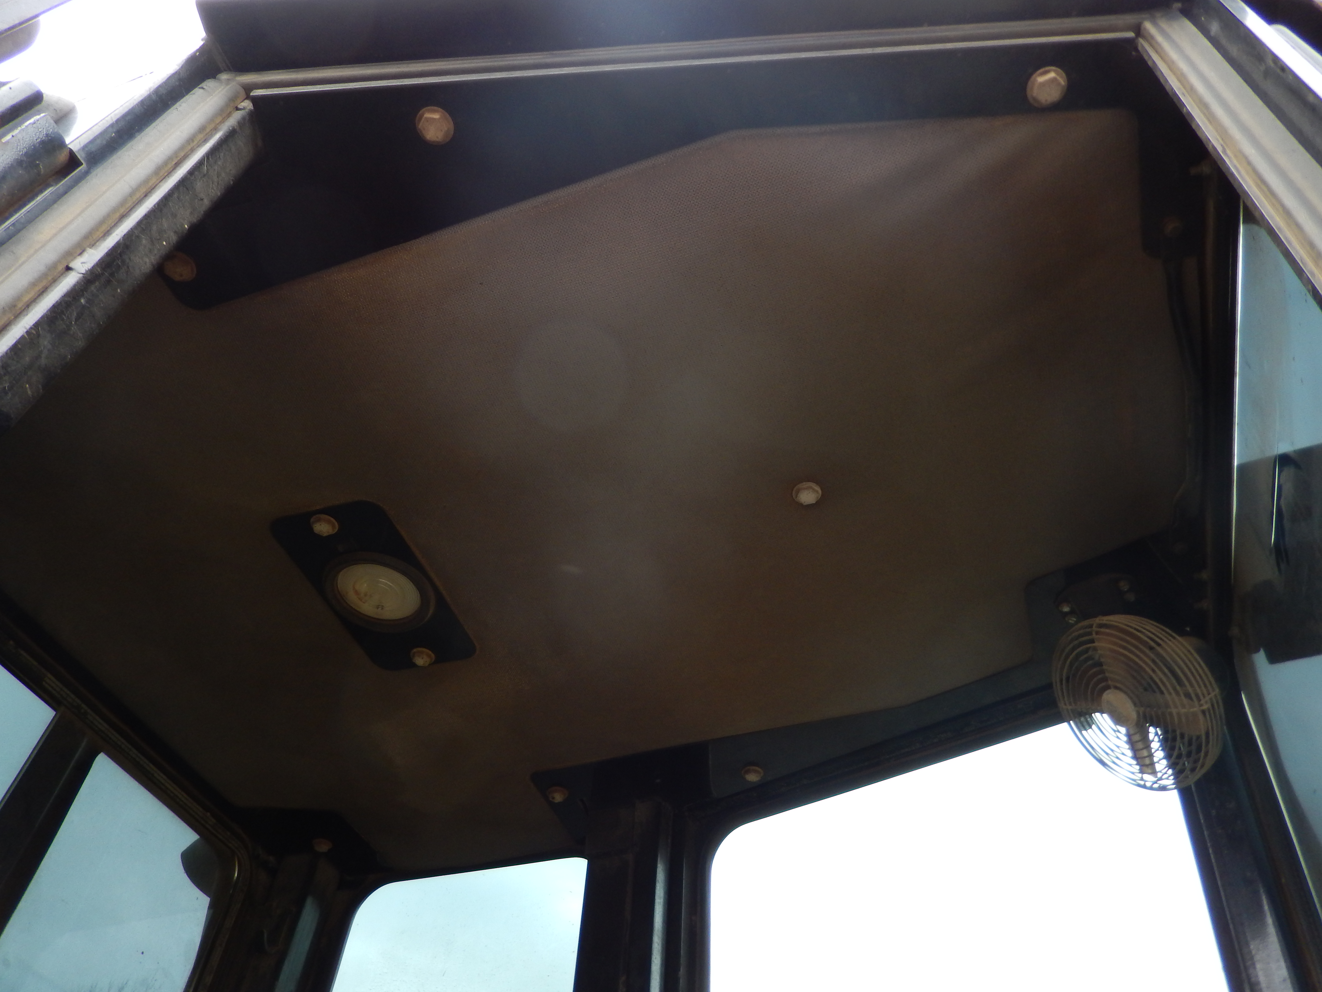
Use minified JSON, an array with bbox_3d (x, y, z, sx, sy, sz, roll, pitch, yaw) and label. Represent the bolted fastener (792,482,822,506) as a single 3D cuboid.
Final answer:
[{"bbox_3d":[0.152,-0.001,0.995,0.030,0.010,0.030,5,-50,0],"label":"bolted fastener"}]

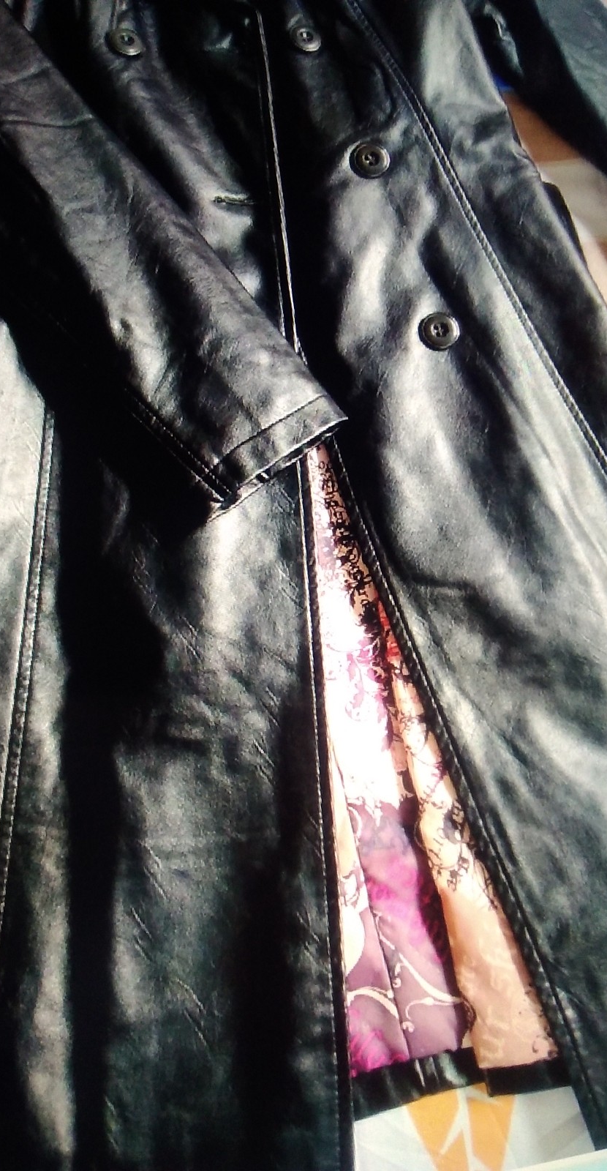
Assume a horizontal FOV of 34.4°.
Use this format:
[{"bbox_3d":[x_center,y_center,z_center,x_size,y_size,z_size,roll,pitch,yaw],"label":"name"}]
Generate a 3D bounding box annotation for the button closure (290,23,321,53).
[{"bbox_3d":[0.002,-0.435,0.780,0.028,0.005,0.028,0,77,-23],"label":"button closure"}]

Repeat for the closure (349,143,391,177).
[{"bbox_3d":[0.050,-0.312,0.720,0.028,0.005,0.028,0,70,-3],"label":"closure"}]

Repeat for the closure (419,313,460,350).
[{"bbox_3d":[0.096,-0.178,0.690,0.028,0.005,0.028,0,70,-3],"label":"closure"}]

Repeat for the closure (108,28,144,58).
[{"bbox_3d":[-0.139,-0.426,0.770,0.028,0.005,0.028,0,76,-20],"label":"closure"}]

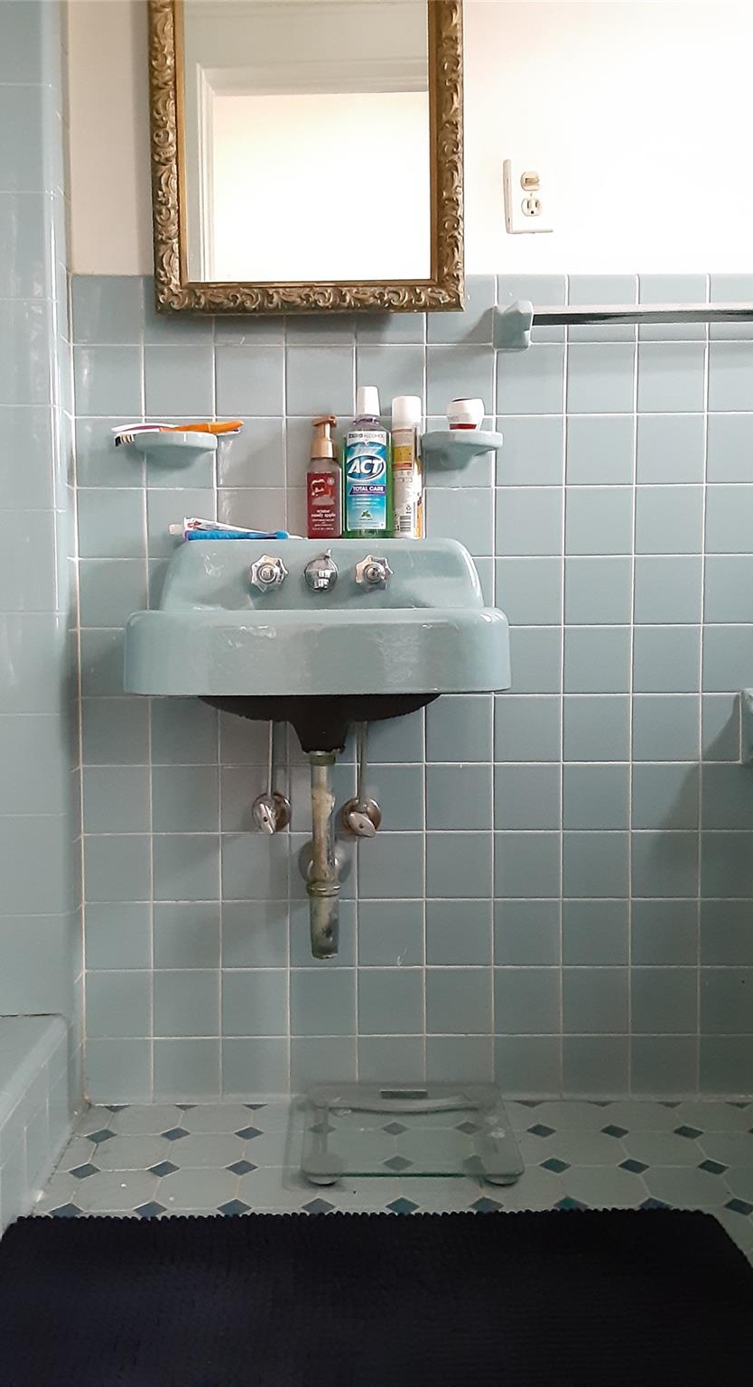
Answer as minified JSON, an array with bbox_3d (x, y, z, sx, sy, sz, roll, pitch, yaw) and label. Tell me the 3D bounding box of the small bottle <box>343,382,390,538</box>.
[{"bbox_3d":[-0.012,-0.351,1.648,0.075,0.231,0.052,0,3,4],"label":"small bottle"}]

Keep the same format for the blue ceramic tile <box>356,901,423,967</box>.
[{"bbox_3d":[0.021,0.387,1.740,0.108,0.108,0.009,0,3,1],"label":"blue ceramic tile"}]

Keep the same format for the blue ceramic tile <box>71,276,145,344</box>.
[{"bbox_3d":[-0.421,-0.600,1.702,0.108,0.108,0.009,0,3,0],"label":"blue ceramic tile"}]

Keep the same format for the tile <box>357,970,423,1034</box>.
[{"bbox_3d":[0.024,0.498,1.747,0.108,0.108,0.010,0,3,0],"label":"tile"}]

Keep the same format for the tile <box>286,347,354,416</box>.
[{"bbox_3d":[-0.088,-0.486,1.690,0.108,0.108,0.009,0,3,1],"label":"tile"}]

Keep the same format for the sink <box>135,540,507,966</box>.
[{"bbox_3d":[-0.072,0.071,1.502,0.487,0.586,0.435,0,3,1],"label":"sink"}]

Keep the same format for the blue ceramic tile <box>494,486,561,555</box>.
[{"bbox_3d":[0.238,-0.271,1.700,0.107,0.107,0.010,0,3,0],"label":"blue ceramic tile"}]

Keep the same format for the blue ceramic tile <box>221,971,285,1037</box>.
[{"bbox_3d":[-0.199,0.500,1.752,0.108,0.108,0.010,0,3,0],"label":"blue ceramic tile"}]

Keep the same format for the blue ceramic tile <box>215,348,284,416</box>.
[{"bbox_3d":[-0.199,-0.488,1.699,0.108,0.108,0.010,0,3,0],"label":"blue ceramic tile"}]

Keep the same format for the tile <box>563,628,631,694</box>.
[{"bbox_3d":[0.352,-0.053,1.726,0.108,0.108,0.009,0,3,0],"label":"tile"}]

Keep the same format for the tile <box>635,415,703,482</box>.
[{"bbox_3d":[0.457,-0.381,1.692,0.107,0.107,0.010,0,3,0],"label":"tile"}]

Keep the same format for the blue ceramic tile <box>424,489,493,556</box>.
[{"bbox_3d":[0.132,-0.271,1.701,0.108,0.108,0.009,0,3,0],"label":"blue ceramic tile"}]

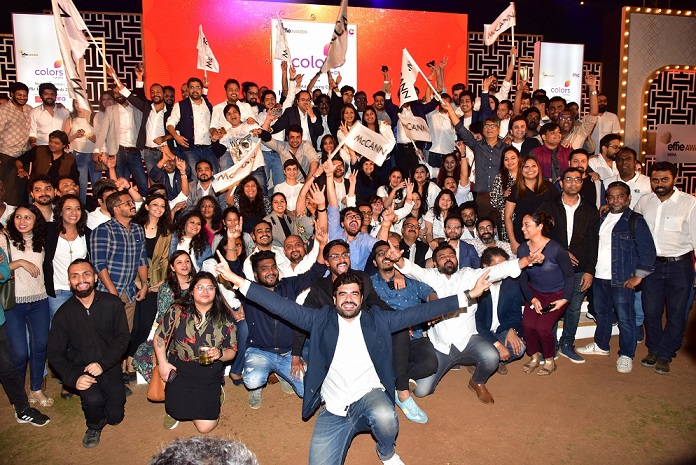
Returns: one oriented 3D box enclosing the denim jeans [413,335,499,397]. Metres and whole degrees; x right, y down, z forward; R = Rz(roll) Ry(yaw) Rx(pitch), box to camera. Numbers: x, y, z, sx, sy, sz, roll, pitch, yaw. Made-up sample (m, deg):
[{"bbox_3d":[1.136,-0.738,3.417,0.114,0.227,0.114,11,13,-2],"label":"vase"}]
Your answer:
[{"bbox_3d":[0.800,0.955,3.600,0.660,0.500,0.520,0,5,2],"label":"denim jeans"}]

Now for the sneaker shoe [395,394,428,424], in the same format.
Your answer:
[{"bbox_3d":[0.454,1.209,3.229,0.100,0.110,0.275,-2,5,-20],"label":"sneaker shoe"}]

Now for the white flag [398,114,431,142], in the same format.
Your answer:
[{"bbox_3d":[0.695,-1.086,4.850,0.330,0.260,0.100,7,5,0],"label":"white flag"}]

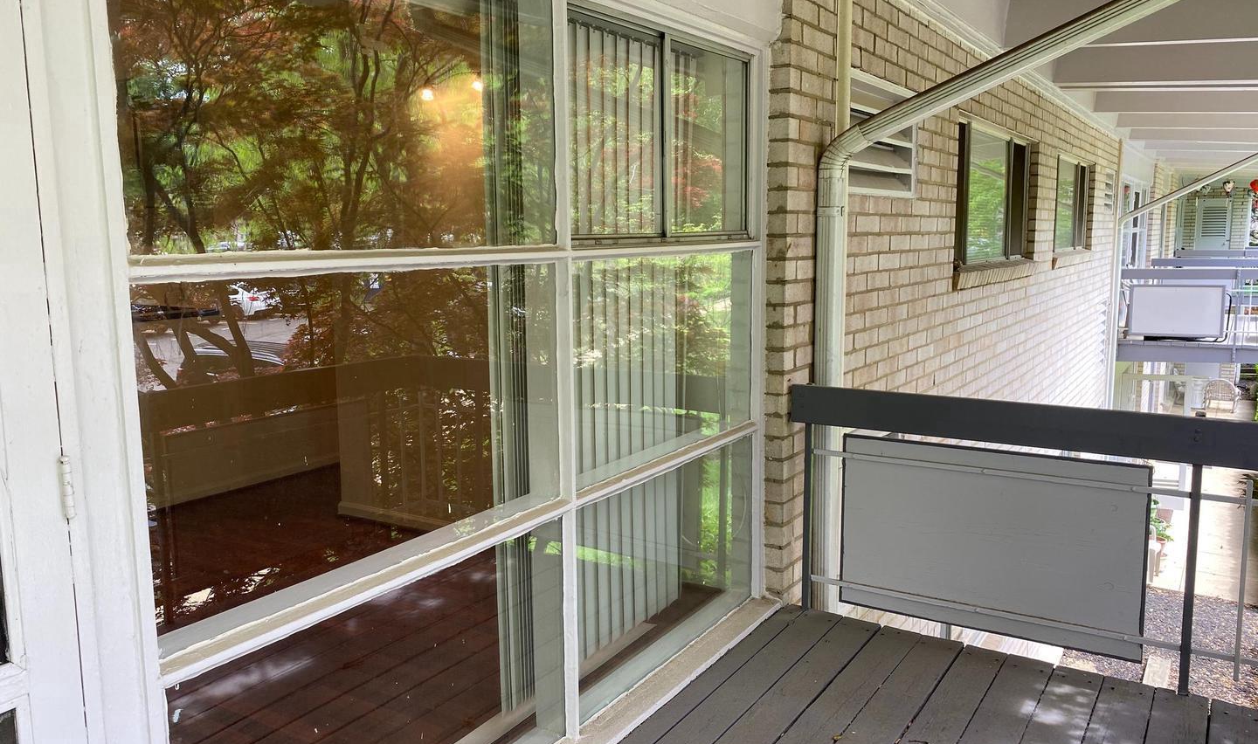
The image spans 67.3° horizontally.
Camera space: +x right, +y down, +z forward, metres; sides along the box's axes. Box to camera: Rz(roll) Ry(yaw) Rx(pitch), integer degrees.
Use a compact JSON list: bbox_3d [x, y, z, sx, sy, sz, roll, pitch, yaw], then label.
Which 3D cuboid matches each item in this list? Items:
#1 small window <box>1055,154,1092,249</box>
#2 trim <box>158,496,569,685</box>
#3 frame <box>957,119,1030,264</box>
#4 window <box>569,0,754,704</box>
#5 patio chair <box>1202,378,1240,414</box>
[{"bbox_3d":[3.967,-1.514,8.576,0.090,0.840,2.140,5,10,33],"label":"small window"},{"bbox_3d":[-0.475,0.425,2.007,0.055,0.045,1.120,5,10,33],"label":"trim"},{"bbox_3d":[2.322,-1.129,6.099,0.090,0.840,2.200,5,10,33],"label":"frame"},{"bbox_3d":[0.145,-0.048,2.909,0.080,1.930,1.090,5,10,33],"label":"window"},{"bbox_3d":[13.858,0.553,22.084,0.660,0.740,0.620,7,11,42],"label":"patio chair"}]

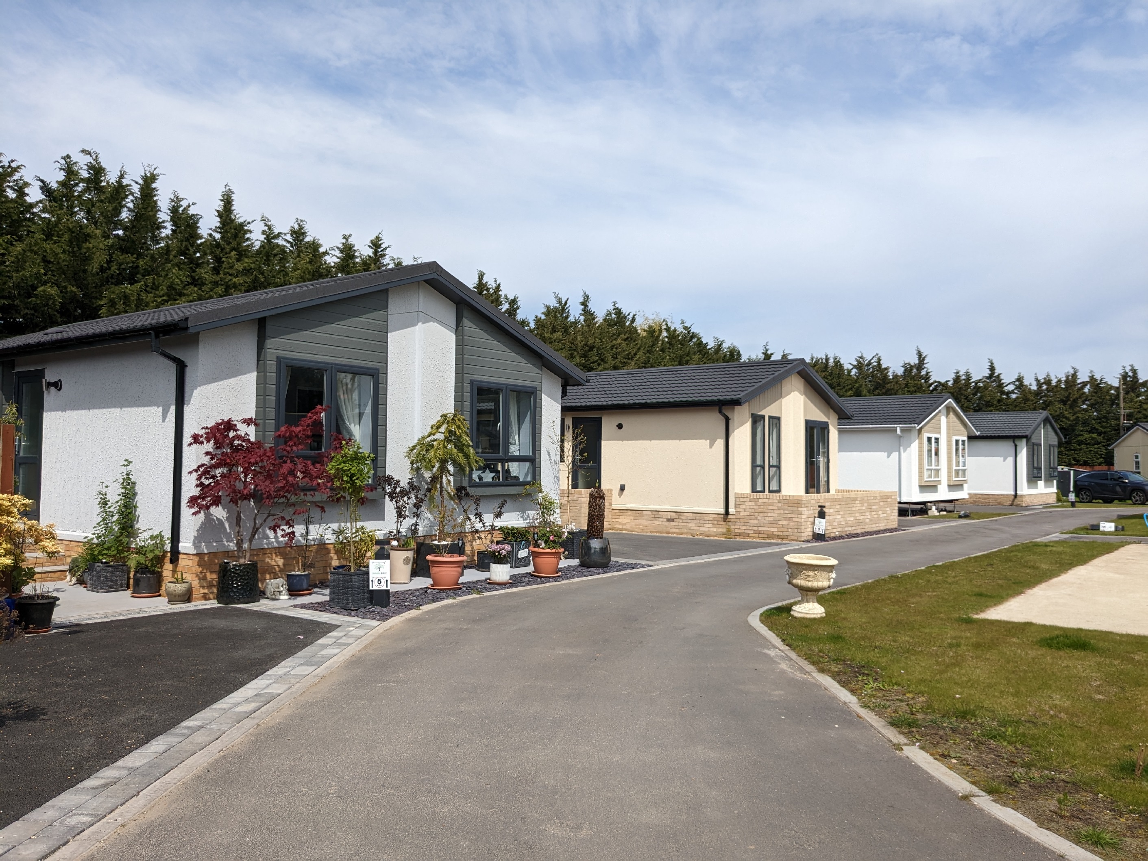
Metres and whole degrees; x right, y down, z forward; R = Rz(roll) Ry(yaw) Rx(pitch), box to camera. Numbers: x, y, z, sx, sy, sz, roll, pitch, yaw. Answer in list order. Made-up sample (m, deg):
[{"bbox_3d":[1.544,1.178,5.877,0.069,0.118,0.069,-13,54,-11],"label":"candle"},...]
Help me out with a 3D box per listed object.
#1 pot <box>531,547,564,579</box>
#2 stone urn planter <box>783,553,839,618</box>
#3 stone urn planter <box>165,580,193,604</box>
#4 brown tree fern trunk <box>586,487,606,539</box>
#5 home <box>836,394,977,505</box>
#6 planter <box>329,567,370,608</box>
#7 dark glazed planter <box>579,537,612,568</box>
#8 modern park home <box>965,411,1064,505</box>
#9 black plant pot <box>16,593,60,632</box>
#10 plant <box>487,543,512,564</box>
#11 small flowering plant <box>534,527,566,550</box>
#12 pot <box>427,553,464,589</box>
[{"bbox_3d":[-0.373,1.814,12.353,0.487,0.366,0.487,1,-2,-2],"label":"pot"},{"bbox_3d":[2.384,1.574,9.034,0.535,0.590,0.535,4,-3,15],"label":"stone urn planter"},{"bbox_3d":[-4.195,1.722,9.500,0.254,0.229,0.254,2,-2,-24],"label":"stone urn planter"},{"bbox_3d":[0.334,1.250,13.350,0.255,0.790,0.255,2,-2,0],"label":"brown tree fern trunk"},{"bbox_3d":[8.184,0.726,34.349,12.100,3.710,6.600,-1,-3,39],"label":"home"},{"bbox_3d":[-2.333,1.662,9.383,0.303,0.375,0.303,0,-2,25],"label":"planter"},{"bbox_3d":[0.326,1.849,13.532,0.496,0.423,0.496,1,-2,1],"label":"dark glazed planter"},{"bbox_3d":[16.575,1.346,43.949,12.100,4.180,6.700,-1,-3,40],"label":"modern park home"},{"bbox_3d":[-4.680,1.612,7.818,0.334,0.285,0.334,2,-3,-31],"label":"black plant pot"},{"bbox_3d":[-0.952,1.571,11.447,0.315,0.260,0.310,1,-2,-5],"label":"plant"},{"bbox_3d":[-0.322,1.490,12.346,0.460,0.330,0.420,1,-2,-1],"label":"small flowering plant"},{"bbox_3d":[-1.563,1.731,10.981,0.494,0.380,0.494,1,-2,-8],"label":"pot"}]

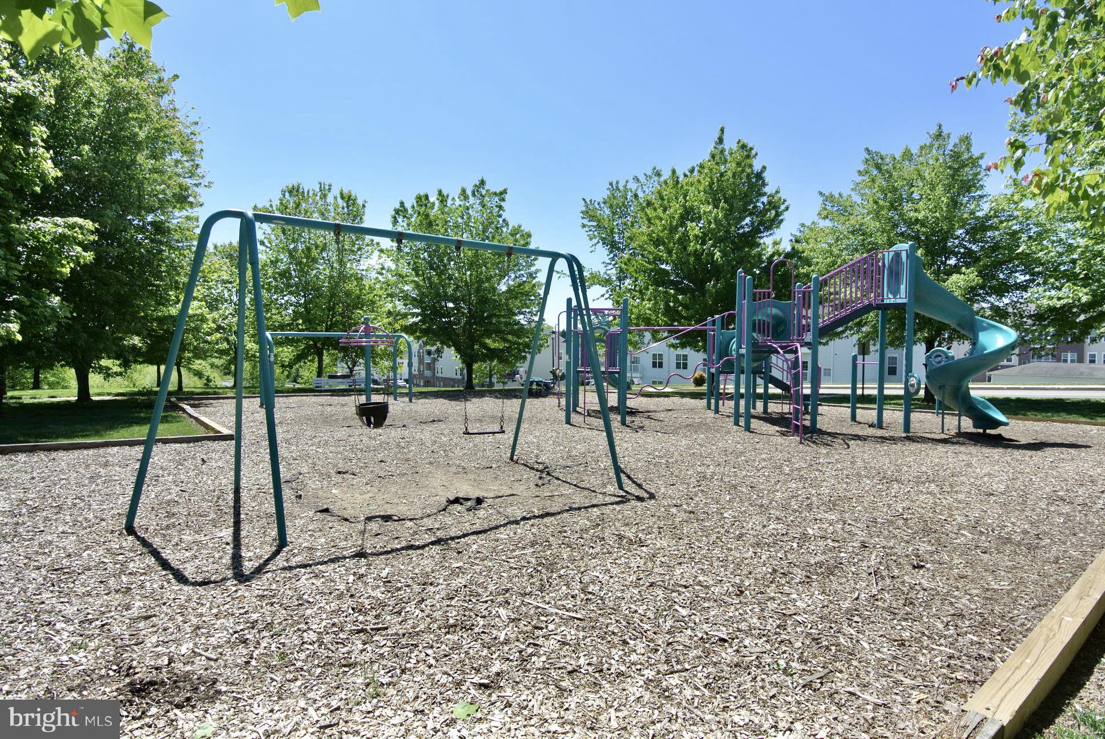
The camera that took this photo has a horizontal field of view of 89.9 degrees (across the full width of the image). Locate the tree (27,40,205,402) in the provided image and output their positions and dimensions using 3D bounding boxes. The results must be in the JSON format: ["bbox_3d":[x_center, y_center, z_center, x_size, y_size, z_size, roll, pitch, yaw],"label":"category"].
[{"bbox_3d":[-12.848,-4.256,16.000,5.000,10.360,5.000,0,2,0],"label":"tree"}]

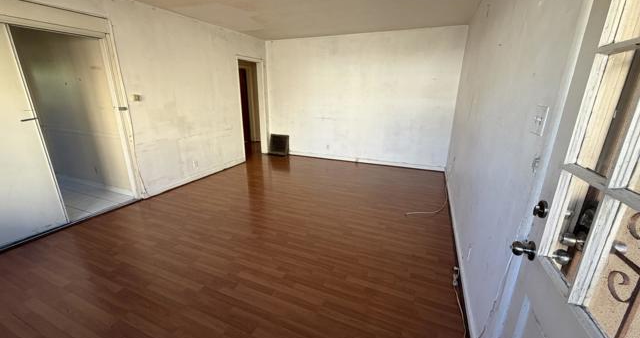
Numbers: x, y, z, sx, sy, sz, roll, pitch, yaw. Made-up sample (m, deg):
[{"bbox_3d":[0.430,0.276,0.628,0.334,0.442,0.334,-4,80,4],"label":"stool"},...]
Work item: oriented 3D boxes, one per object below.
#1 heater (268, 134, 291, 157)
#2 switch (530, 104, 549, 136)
[{"bbox_3d":[-0.960,-0.566,6.132,0.470,0.460,0.155,8,18,22],"label":"heater"},{"bbox_3d":[0.876,-0.193,1.038,0.016,0.114,0.114,8,18,22],"label":"switch"}]

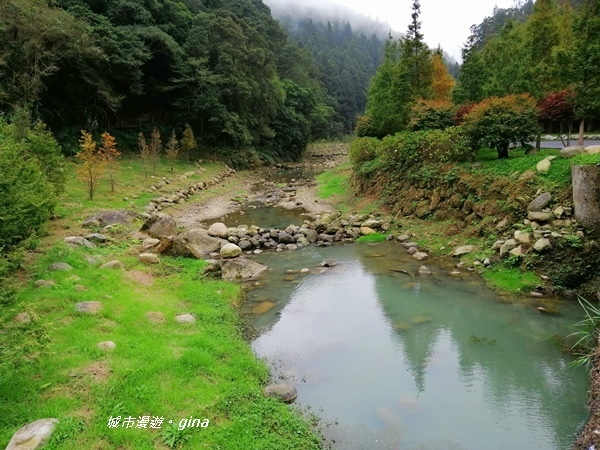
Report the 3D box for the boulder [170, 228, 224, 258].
[{"bbox_3d":[-3.728,0.656,16.500,1.900,0.900,1.400,-3,13,-13],"label":"boulder"}]

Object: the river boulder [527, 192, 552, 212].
[{"bbox_3d":[8.076,-0.773,15.200,0.800,0.580,0.550,7,14,28],"label":"river boulder"}]

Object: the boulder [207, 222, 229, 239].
[{"bbox_3d":[-3.257,0.213,17.900,0.800,0.560,0.720,-2,13,-10],"label":"boulder"}]

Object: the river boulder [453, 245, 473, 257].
[{"bbox_3d":[5.905,0.928,16.300,0.700,0.300,0.480,5,13,20],"label":"river boulder"}]

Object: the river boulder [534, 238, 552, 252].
[{"bbox_3d":[7.641,0.635,14.200,0.500,0.380,0.420,7,14,28],"label":"river boulder"}]

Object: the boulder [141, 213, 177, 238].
[{"bbox_3d":[-5.649,0.016,18.000,1.350,0.900,1.100,-4,13,-17],"label":"boulder"}]

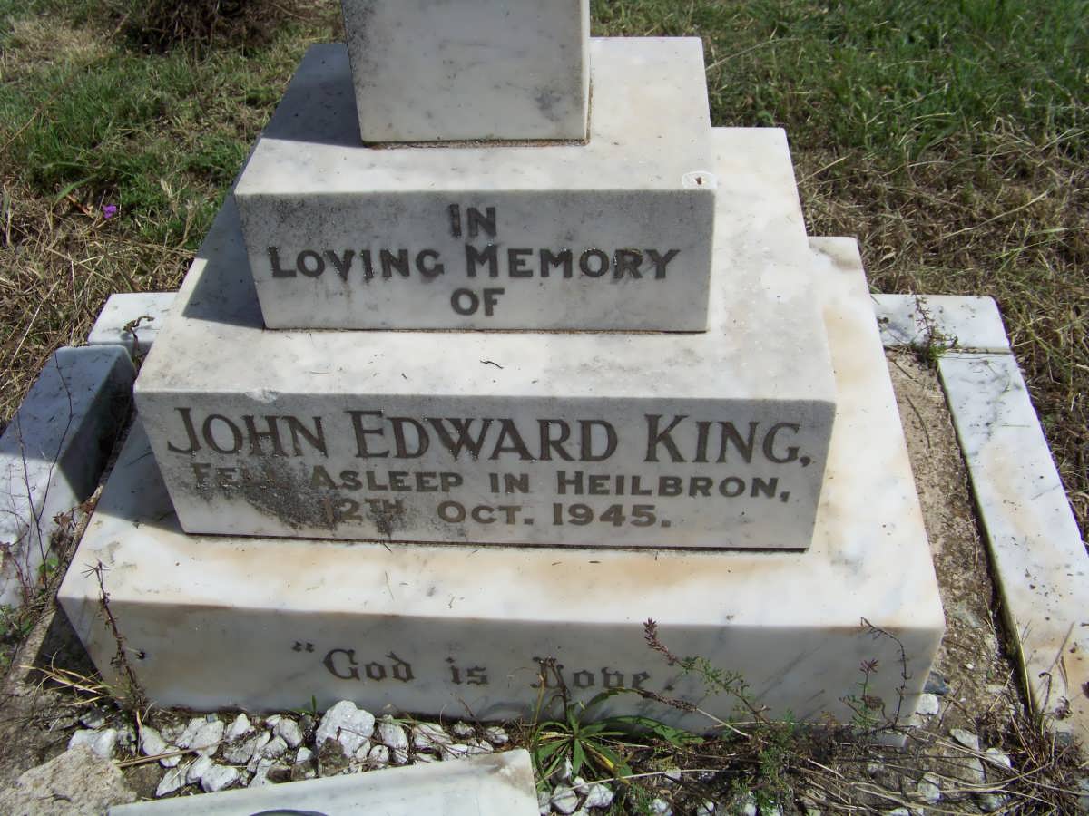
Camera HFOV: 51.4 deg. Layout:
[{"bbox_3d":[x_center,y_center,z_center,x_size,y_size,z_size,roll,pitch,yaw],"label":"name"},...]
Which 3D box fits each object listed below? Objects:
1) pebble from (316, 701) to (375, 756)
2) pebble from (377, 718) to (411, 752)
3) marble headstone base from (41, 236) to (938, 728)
[{"bbox_3d":[-0.187,0.301,1.063,0.054,0.038,0.056,1,43,5],"label":"pebble"},{"bbox_3d":[-0.141,0.307,1.066,0.029,0.022,0.035,1,43,5],"label":"pebble"},{"bbox_3d":[-0.025,0.048,1.211,0.750,0.180,0.546,1,43,5],"label":"marble headstone base"}]

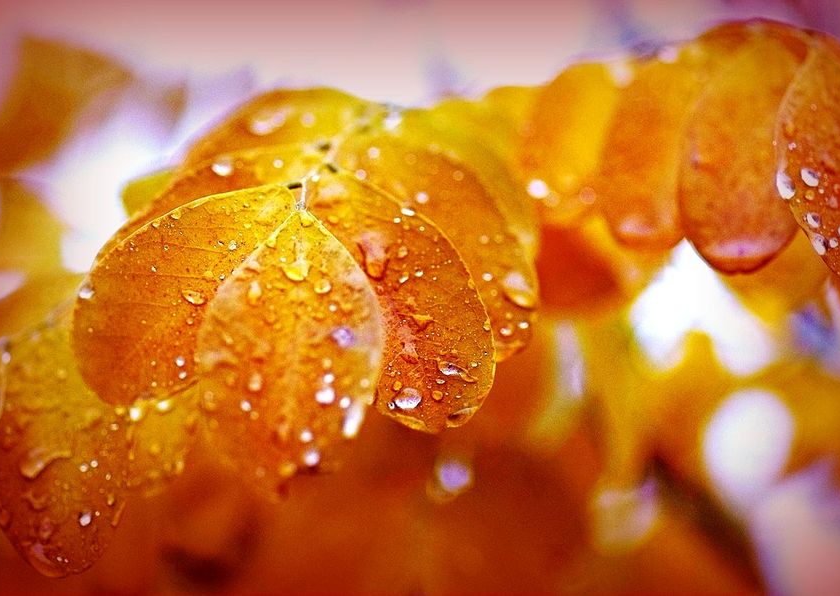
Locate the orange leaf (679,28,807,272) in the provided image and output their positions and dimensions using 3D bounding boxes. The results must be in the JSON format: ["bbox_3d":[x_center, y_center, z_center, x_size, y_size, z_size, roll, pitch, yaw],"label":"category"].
[{"bbox_3d":[0.046,-0.021,0.524,0.019,0.037,0.009,5,-19,9],"label":"orange leaf"}]

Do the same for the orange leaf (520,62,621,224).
[{"bbox_3d":[0.023,-0.023,0.553,0.017,0.028,0.008,8,-25,4],"label":"orange leaf"}]

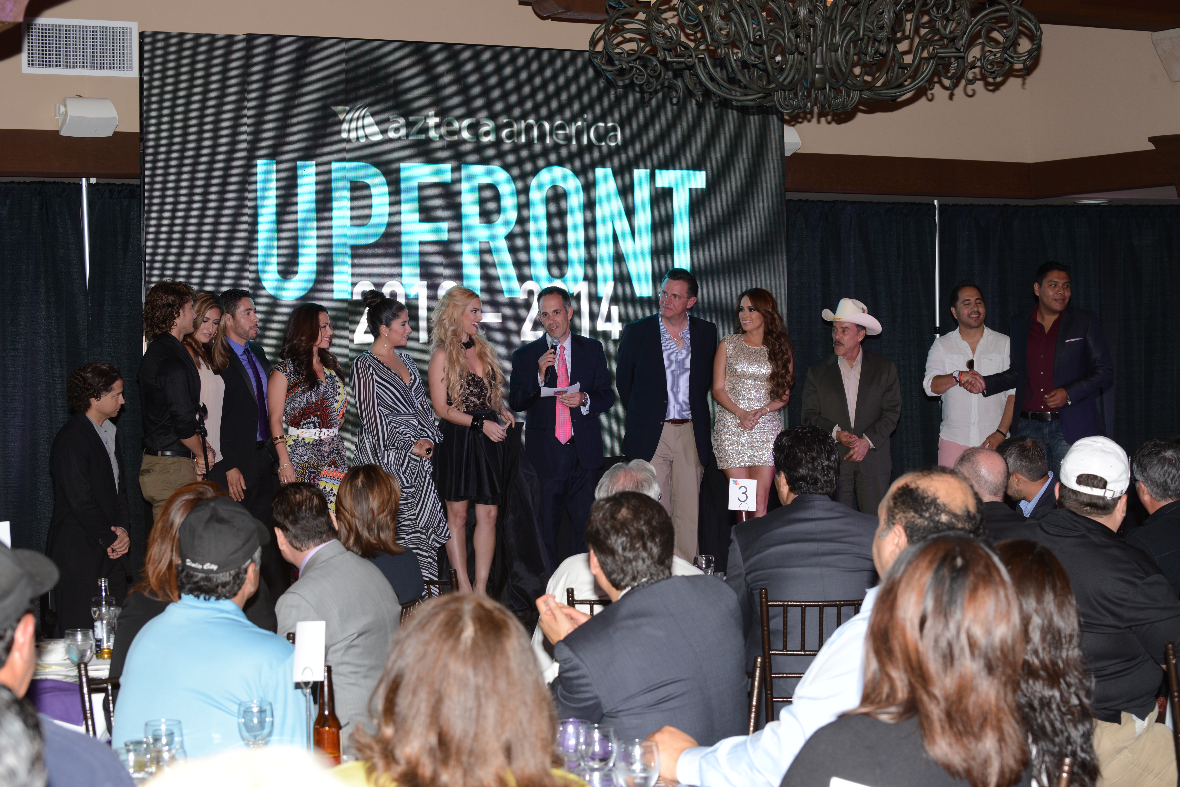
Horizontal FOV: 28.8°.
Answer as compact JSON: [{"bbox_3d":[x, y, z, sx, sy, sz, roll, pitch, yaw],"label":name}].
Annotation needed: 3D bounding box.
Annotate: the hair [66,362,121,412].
[{"bbox_3d":[-2.152,-0.026,9.950,0.235,0.220,0.210,-1,2,-3],"label":"hair"}]

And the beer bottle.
[{"bbox_3d":[-0.592,0.728,5.184,0.062,0.231,0.062,-1,2,0],"label":"beer bottle"}]

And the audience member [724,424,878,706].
[{"bbox_3d":[0.625,0.782,7.067,0.560,1.380,0.850,-1,2,-12],"label":"audience member"}]

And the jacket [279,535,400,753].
[{"bbox_3d":[-0.741,0.760,6.600,0.500,0.680,0.460,-2,2,-41],"label":"jacket"}]

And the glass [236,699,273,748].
[{"bbox_3d":[-0.751,0.767,5.172,0.079,0.148,0.079,-1,2,0],"label":"glass"}]

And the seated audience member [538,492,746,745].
[{"bbox_3d":[0.100,0.860,5.380,0.570,1.250,0.760,-1,1,-34],"label":"seated audience member"}]

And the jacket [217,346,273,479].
[{"bbox_3d":[-1.747,0.103,11.400,0.310,0.730,0.480,0,1,40],"label":"jacket"}]

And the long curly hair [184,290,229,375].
[{"bbox_3d":[-1.767,-0.282,10.550,0.230,0.380,0.230,-1,1,-18],"label":"long curly hair"}]

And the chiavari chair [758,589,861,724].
[{"bbox_3d":[0.729,1.034,6.982,0.410,0.920,0.440,-1,1,4],"label":"chiavari chair"}]

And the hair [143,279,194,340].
[{"bbox_3d":[-1.873,-0.377,10.200,0.230,0.260,0.220,-1,1,-9],"label":"hair"}]

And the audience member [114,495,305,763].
[{"bbox_3d":[-0.910,0.885,5.760,0.550,1.260,0.750,0,1,20],"label":"audience member"}]

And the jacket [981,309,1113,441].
[{"bbox_3d":[2.393,-0.096,11.950,0.660,0.740,0.400,-1,1,14],"label":"jacket"}]

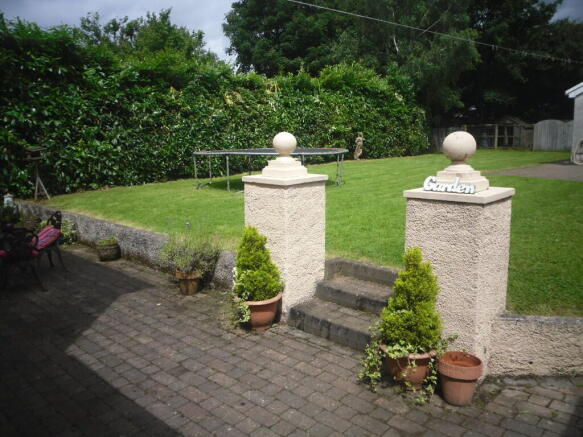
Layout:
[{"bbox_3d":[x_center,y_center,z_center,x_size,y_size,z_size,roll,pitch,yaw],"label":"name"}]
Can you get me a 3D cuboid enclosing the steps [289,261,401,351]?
[{"bbox_3d":[0.598,0.708,3.956,1.102,0.413,0.739,9,15,42],"label":"steps"}]

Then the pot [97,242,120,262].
[{"bbox_3d":[-2.397,0.431,6.226,0.326,0.228,0.315,-5,11,-21],"label":"pot"}]

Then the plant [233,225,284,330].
[{"bbox_3d":[-0.272,0.490,3.937,0.429,0.880,0.413,-2,11,-4],"label":"plant"}]

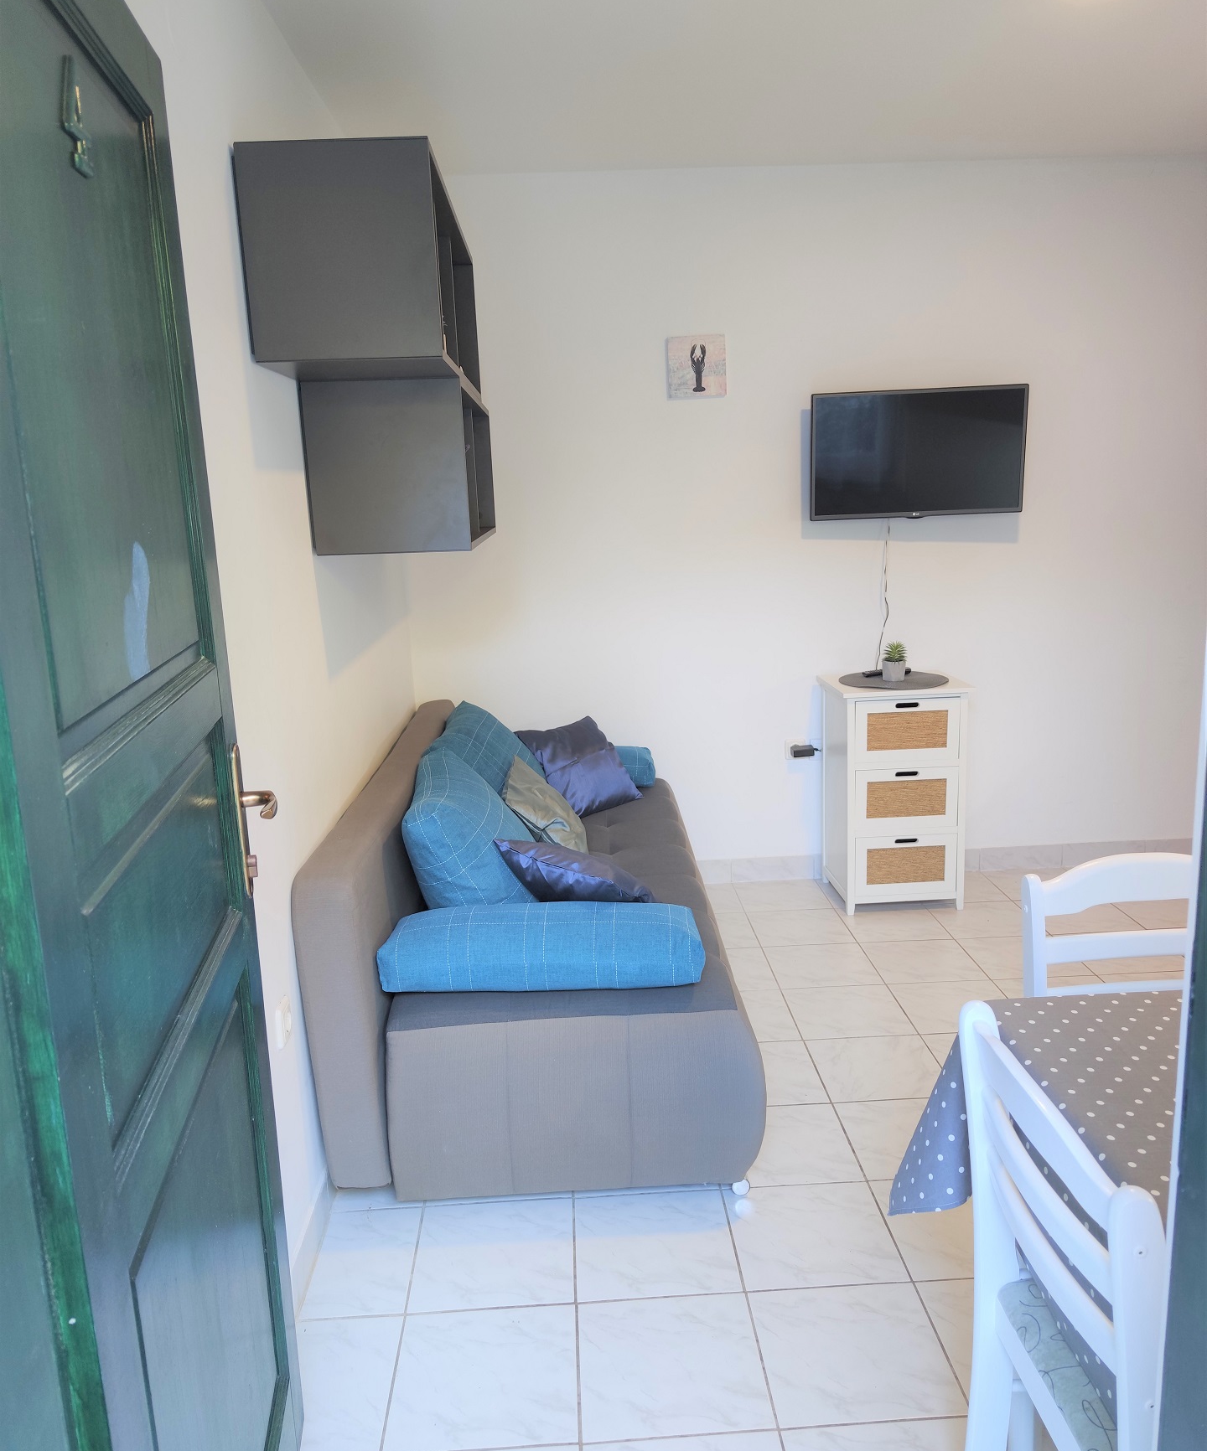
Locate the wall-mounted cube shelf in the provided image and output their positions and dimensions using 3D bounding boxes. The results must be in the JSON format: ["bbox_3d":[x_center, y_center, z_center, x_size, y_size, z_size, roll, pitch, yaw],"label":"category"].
[{"bbox_3d":[-0.521,-0.859,2.894,0.360,0.780,1.512,-3,12,-2],"label":"wall-mounted cube shelf"}]

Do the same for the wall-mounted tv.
[{"bbox_3d":[1.093,-0.954,3.905,0.740,0.433,0.063,-2,15,2],"label":"wall-mounted tv"}]

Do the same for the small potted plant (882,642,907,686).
[{"bbox_3d":[1.027,-0.228,3.936,0.086,0.141,0.086,-3,12,-2],"label":"small potted plant"}]

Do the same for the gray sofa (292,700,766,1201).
[{"bbox_3d":[-0.172,0.439,3.233,0.945,0.792,1.839,-3,12,-2],"label":"gray sofa"}]

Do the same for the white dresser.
[{"bbox_3d":[1.038,0.234,4.003,0.452,0.790,0.384,-3,12,-2],"label":"white dresser"}]

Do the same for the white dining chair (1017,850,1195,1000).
[{"bbox_3d":[0.934,0.669,1.748,0.409,0.853,0.453,-3,12,-2],"label":"white dining chair"}]

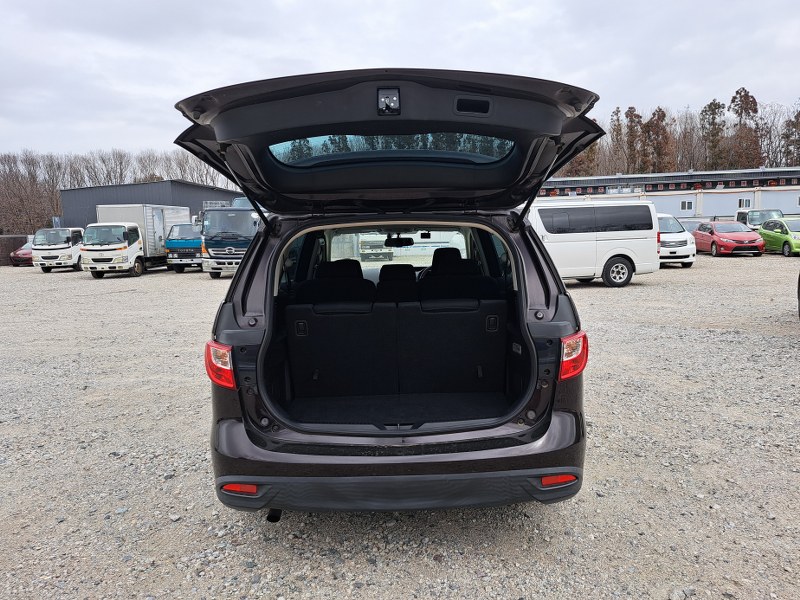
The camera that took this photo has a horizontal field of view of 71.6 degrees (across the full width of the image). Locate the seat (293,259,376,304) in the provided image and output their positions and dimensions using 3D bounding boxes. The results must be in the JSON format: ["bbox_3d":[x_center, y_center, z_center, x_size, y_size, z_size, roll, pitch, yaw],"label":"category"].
[{"bbox_3d":[-0.425,0.139,4.066,0.540,0.880,0.760,-1,7,1],"label":"seat"}]

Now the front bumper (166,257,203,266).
[{"bbox_3d":[-8.355,-1.512,21.867,1.600,0.250,0.220,-1,7,0],"label":"front bumper"}]

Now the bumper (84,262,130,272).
[{"bbox_3d":[-10.202,-1.141,19.428,1.680,0.330,0.300,-1,7,0],"label":"bumper"}]

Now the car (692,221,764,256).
[{"bbox_3d":[14.314,-2.706,24.527,1.760,1.460,4.280,0,7,14],"label":"car"}]

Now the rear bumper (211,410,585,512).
[{"bbox_3d":[0.000,0.646,2.532,1.700,0.440,0.440,-1,7,1],"label":"rear bumper"}]

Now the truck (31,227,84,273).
[{"bbox_3d":[-14.883,-2.378,25.745,1.700,1.980,4.800,-2,7,-6],"label":"truck"}]

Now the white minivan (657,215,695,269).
[{"bbox_3d":[8.502,-2.143,19.713,1.700,1.850,4.600,-2,7,-2],"label":"white minivan"}]

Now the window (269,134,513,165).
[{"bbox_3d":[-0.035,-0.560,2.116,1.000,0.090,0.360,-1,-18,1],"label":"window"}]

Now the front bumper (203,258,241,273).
[{"bbox_3d":[-5.817,-1.192,19.259,2.120,0.470,0.350,-1,7,5],"label":"front bumper"}]

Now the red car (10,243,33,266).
[{"bbox_3d":[-20.665,-2.786,32.332,1.720,1.420,4.400,-2,7,-5],"label":"red car"}]

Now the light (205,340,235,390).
[{"bbox_3d":[-0.775,0.287,2.446,0.180,0.200,0.260,-1,7,1],"label":"light"}]

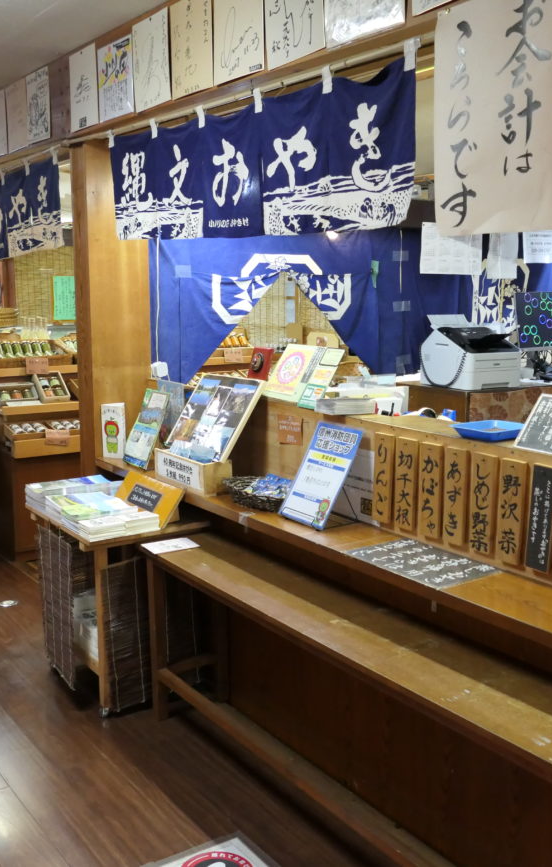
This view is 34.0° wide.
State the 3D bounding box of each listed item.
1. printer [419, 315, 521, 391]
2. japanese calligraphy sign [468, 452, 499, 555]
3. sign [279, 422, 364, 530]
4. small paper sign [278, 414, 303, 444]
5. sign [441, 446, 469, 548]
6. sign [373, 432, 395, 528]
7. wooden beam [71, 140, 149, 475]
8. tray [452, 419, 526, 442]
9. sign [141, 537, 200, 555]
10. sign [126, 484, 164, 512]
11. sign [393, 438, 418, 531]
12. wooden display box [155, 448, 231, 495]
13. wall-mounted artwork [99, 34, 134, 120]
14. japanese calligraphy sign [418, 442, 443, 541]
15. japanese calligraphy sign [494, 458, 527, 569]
[{"bbox_3d":[1.036,-0.436,4.777,0.370,0.360,0.370,-7,12,-34],"label":"printer"},{"bbox_3d":[0.517,0.176,2.244,0.018,0.252,0.078,-7,12,-34],"label":"japanese calligraphy sign"},{"bbox_3d":[0.133,0.118,2.616,0.018,0.304,0.218,27,-8,-35],"label":"sign"},{"bbox_3d":[0.046,-0.009,2.927,0.006,0.090,0.133,-7,12,-34],"label":"small paper sign"},{"bbox_3d":[0.468,0.165,2.337,0.016,0.256,0.072,-7,12,-34],"label":"sign"},{"bbox_3d":[0.308,0.127,2.523,0.020,0.255,0.079,-7,12,-34],"label":"sign"},{"bbox_3d":[-0.646,-0.131,3.675,0.254,1.985,0.149,-7,12,-34],"label":"wooden beam"},{"bbox_3d":[0.563,-0.005,2.317,0.183,0.031,0.153,-7,12,-34],"label":"tray"},{"bbox_3d":[-0.342,0.368,2.968,0.165,0.004,0.112,-6,11,-29],"label":"sign"},{"bbox_3d":[-0.458,0.227,3.158,0.174,0.066,0.008,11,-20,49],"label":"sign"},{"bbox_3d":[0.363,0.140,2.484,0.016,0.256,0.074,-7,12,-34],"label":"sign"},{"bbox_3d":[-0.280,0.126,3.089,0.117,0.111,0.326,-7,12,-35],"label":"wooden display box"},{"bbox_3d":[-0.549,-1.195,3.062,0.015,0.254,0.262,-7,12,-34],"label":"wall-mounted artwork"},{"bbox_3d":[0.412,0.151,2.392,0.018,0.252,0.077,-7,12,-34],"label":"japanese calligraphy sign"},{"bbox_3d":[0.569,0.188,2.157,0.020,0.253,0.074,-7,12,-34],"label":"japanese calligraphy sign"}]

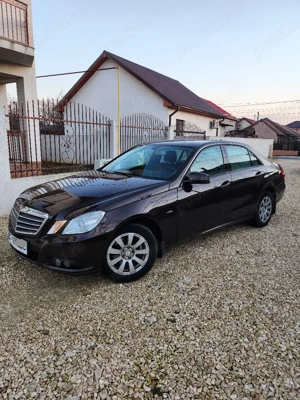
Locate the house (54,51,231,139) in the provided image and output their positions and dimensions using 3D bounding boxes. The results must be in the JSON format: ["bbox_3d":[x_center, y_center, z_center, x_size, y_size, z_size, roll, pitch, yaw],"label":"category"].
[{"bbox_3d":[0.496,-5.671,19.118,7.996,5.766,10.562,9,15,31],"label":"house"}]

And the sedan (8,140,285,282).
[{"bbox_3d":[0.413,-0.216,4.372,4.870,1.470,1.920,-10,17,-41],"label":"sedan"}]

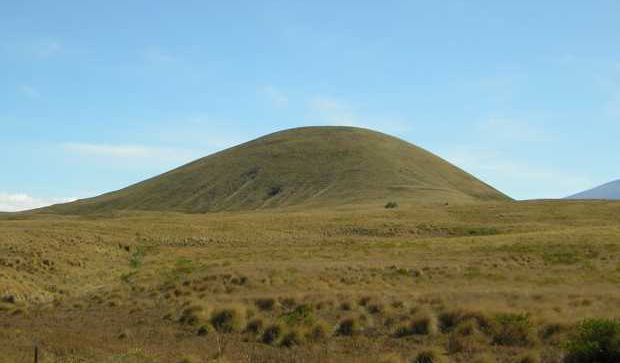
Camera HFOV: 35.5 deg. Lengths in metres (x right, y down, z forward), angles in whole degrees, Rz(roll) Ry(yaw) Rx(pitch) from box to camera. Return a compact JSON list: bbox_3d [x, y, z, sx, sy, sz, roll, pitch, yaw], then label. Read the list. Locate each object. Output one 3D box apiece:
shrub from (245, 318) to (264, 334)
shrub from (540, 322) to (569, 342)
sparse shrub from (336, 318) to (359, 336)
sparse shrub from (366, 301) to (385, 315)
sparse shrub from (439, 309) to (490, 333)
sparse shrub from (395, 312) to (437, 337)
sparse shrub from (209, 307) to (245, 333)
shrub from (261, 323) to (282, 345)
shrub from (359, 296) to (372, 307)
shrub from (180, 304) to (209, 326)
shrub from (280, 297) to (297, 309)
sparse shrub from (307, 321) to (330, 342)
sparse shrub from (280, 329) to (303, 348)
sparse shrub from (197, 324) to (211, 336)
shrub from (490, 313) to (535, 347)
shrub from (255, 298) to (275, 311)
[{"bbox_3d":[-2.058,5.340,35.864,0.719,0.552,0.677,0,-2,0],"label":"shrub"},{"bbox_3d":[8.568,5.256,33.892,0.981,0.666,0.824,0,-2,0],"label":"shrub"},{"bbox_3d":[1.374,5.313,35.439,0.806,0.627,0.679,0,-2,0],"label":"sparse shrub"},{"bbox_3d":[2.835,5.497,41.865,0.756,0.564,0.712,0,-2,0],"label":"sparse shrub"},{"bbox_3d":[5.765,5.224,36.090,1.882,0.833,1.244,0,-2,0],"label":"sparse shrub"},{"bbox_3d":[3.837,5.201,35.180,1.528,0.898,1.275,0,-2,0],"label":"sparse shrub"},{"bbox_3d":[-3.088,5.166,36.208,1.273,0.996,1.066,0,-2,0],"label":"sparse shrub"},{"bbox_3d":[-1.305,5.188,32.795,0.746,0.709,0.628,0,-2,0],"label":"shrub"},{"bbox_3d":[2.618,5.660,45.616,0.660,0.538,0.558,0,-2,0],"label":"shrub"},{"bbox_3d":[-4.659,5.319,38.682,1.200,0.836,1.007,0,-2,0],"label":"shrub"},{"bbox_3d":[-0.985,5.590,44.319,0.711,0.511,0.670,0,-2,0],"label":"shrub"},{"bbox_3d":[0.297,5.247,33.833,0.840,0.665,0.706,0,-2,0],"label":"sparse shrub"},{"bbox_3d":[-0.618,5.245,32.312,0.735,0.571,0.619,0,-2,0],"label":"sparse shrub"},{"bbox_3d":[-3.878,5.389,35.219,0.494,0.406,0.467,0,-2,0],"label":"sparse shrub"},{"bbox_3d":[6.799,5.003,32.474,1.433,1.062,1.165,0,-2,0],"label":"shrub"},{"bbox_3d":[-2.048,5.535,43.524,0.873,0.586,0.822,0,-2,0],"label":"shrub"}]

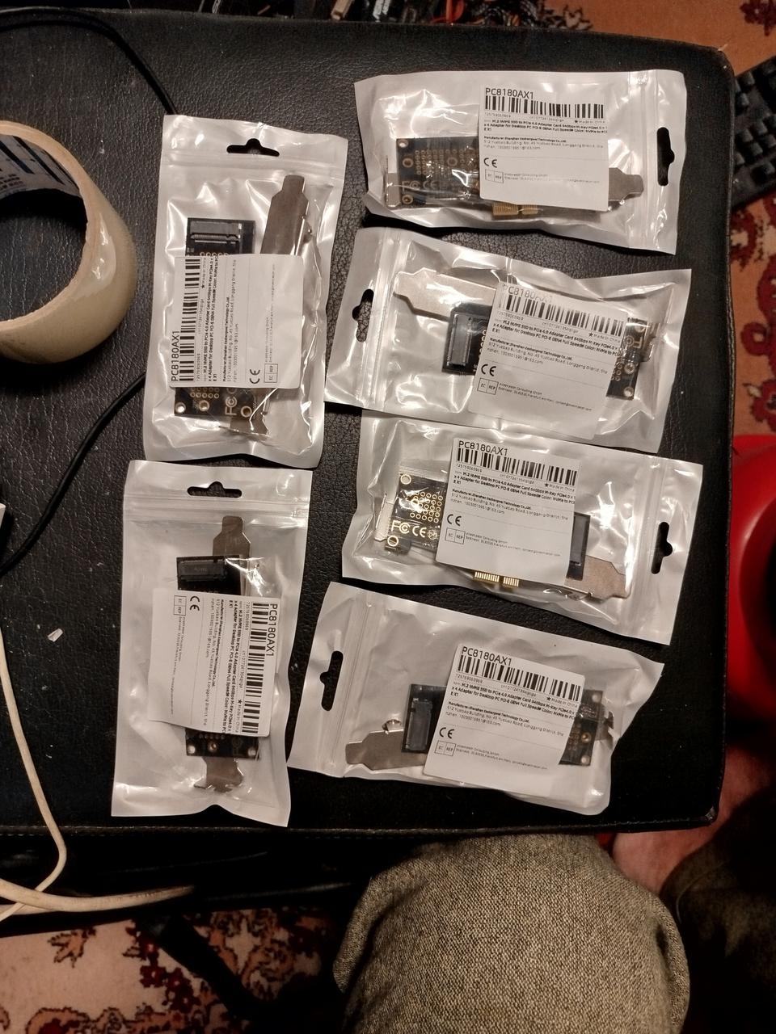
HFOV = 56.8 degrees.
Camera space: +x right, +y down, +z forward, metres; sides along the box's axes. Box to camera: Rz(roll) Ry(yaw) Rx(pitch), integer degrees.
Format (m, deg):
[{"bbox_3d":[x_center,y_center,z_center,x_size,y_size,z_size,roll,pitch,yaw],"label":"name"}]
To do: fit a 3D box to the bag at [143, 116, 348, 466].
[{"bbox_3d":[-0.067,-0.104,0.327,0.085,0.018,0.159,4,88,0],"label":"bag"}]

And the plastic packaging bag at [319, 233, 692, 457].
[{"bbox_3d":[0.056,-0.084,0.327,0.159,0.018,0.085,9,88,0],"label":"plastic packaging bag"}]

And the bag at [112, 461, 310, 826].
[{"bbox_3d":[-0.081,0.057,0.321,0.085,0.018,0.159,3,88,0],"label":"bag"}]

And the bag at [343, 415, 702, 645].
[{"bbox_3d":[0.061,0.003,0.324,0.159,0.018,0.085,10,88,0],"label":"bag"}]

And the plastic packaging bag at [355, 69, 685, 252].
[{"bbox_3d":[0.062,-0.167,0.330,0.159,0.018,0.082,1,88,-1],"label":"plastic packaging bag"}]

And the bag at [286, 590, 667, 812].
[{"bbox_3d":[0.041,0.087,0.321,0.157,0.018,0.083,12,88,0],"label":"bag"}]

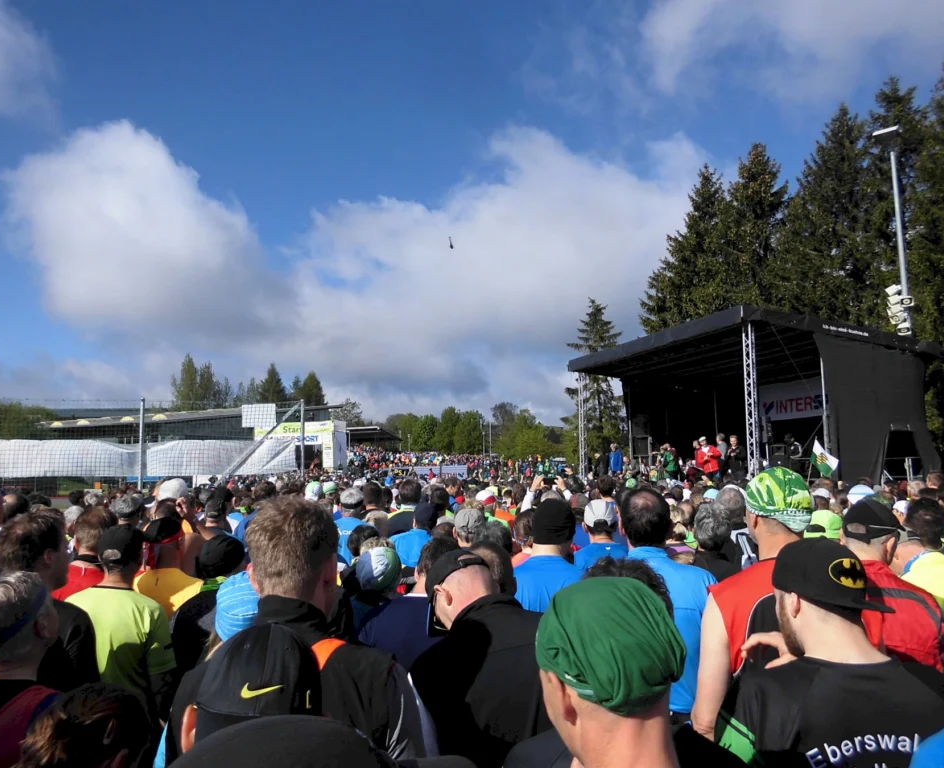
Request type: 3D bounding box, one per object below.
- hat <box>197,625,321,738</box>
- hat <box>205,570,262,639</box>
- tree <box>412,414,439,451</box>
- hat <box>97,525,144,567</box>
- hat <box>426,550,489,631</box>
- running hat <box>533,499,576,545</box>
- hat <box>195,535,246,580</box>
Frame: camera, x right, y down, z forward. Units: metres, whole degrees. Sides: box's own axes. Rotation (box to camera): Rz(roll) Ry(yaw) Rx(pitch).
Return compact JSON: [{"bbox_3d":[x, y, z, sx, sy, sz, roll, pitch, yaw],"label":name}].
[{"bbox_3d":[-0.320,0.444,1.157,0.190,0.160,0.265,1,-7,-15],"label":"hat"},{"bbox_3d":[-0.671,0.657,2.250,0.190,0.200,0.230,-1,-6,5],"label":"hat"},{"bbox_3d":[-6.953,8.432,115.000,3.900,8.061,3.900,-1,-6,0],"label":"tree"},{"bbox_3d":[-1.458,0.672,3.235,0.180,0.155,0.260,-1,-6,0],"label":"hat"},{"bbox_3d":[-0.054,0.580,2.150,0.178,0.150,0.265,4,-48,-35],"label":"hat"},{"bbox_3d":[0.360,0.596,3.356,0.190,0.200,0.225,-2,-6,9],"label":"running hat"},{"bbox_3d":[-1.040,0.717,3.195,0.190,0.180,0.225,-2,-6,10],"label":"hat"}]

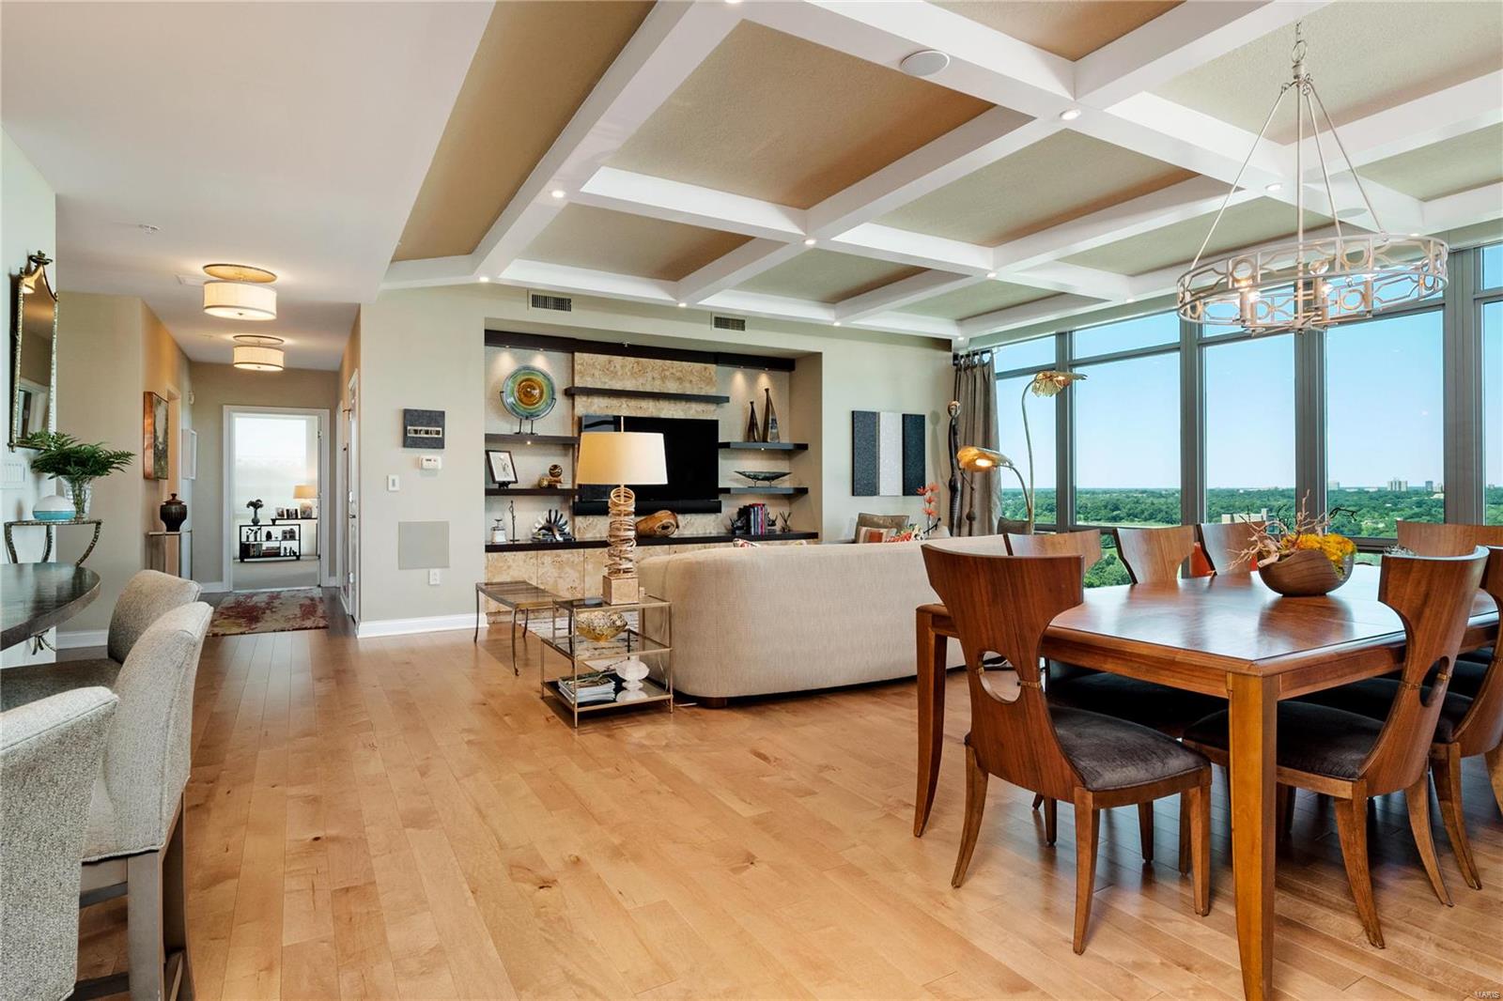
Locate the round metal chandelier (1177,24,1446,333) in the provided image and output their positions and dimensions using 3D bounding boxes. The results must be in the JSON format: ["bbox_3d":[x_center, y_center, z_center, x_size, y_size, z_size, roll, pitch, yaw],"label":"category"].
[{"bbox_3d":[2.087,-1.236,2.862,0.810,1.203,0.810,0,1,-30],"label":"round metal chandelier"}]

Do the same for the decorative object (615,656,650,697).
[{"bbox_3d":[-0.618,0.909,3.878,0.169,0.219,0.169,0,1,0],"label":"decorative object"}]

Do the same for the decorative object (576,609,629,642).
[{"bbox_3d":[-0.805,0.683,4.087,0.281,0.171,0.281,0,1,0],"label":"decorative object"}]

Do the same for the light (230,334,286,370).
[{"bbox_3d":[-4.640,-1.375,7.080,0.395,0.255,0.395,0,1,-29],"label":"light"}]

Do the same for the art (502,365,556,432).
[{"bbox_3d":[-2.045,-0.915,6.973,0.515,0.620,0.120,-1,1,-38],"label":"art"}]

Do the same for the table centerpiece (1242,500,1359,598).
[{"bbox_3d":[2.006,0.171,2.773,0.321,0.352,0.382,-1,1,-29],"label":"table centerpiece"}]

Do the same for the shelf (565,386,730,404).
[{"bbox_3d":[-1.012,-1.041,7.537,1.657,0.058,0.241,-1,1,-29],"label":"shelf"}]

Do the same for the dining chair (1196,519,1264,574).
[{"bbox_3d":[2.442,0.617,3.417,0.540,1.010,0.660,0,1,-29],"label":"dining chair"}]

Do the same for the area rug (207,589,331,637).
[{"bbox_3d":[-4.678,1.054,7.325,0.916,0.016,2.773,0,1,-29],"label":"area rug"}]

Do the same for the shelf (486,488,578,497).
[{"bbox_3d":[-2.037,-0.075,6.905,0.940,0.060,0.360,0,1,-30],"label":"shelf"}]

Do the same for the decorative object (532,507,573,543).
[{"bbox_3d":[-1.777,0.227,6.778,0.392,0.286,0.151,-1,1,-29],"label":"decorative object"}]

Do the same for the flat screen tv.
[{"bbox_3d":[-1.015,-0.339,7.490,1.548,0.971,0.085,-1,1,-29],"label":"flat screen tv"}]

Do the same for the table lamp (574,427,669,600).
[{"bbox_3d":[-0.681,0.089,3.904,0.472,0.879,0.472,-1,1,-29],"label":"table lamp"}]

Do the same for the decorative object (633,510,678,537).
[{"bbox_3d":[-0.933,0.227,7.464,0.291,0.261,0.321,-1,1,-36],"label":"decorative object"}]

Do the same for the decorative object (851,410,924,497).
[{"bbox_3d":[1.563,-0.517,8.509,1.016,0.940,0.050,0,1,-29],"label":"decorative object"}]

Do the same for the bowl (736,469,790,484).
[{"bbox_3d":[0.135,-0.233,8.269,0.730,0.180,0.150,0,1,-29],"label":"bowl"}]

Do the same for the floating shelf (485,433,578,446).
[{"bbox_3d":[-2.113,-0.558,7.031,0.882,0.068,0.385,0,1,-29],"label":"floating shelf"}]

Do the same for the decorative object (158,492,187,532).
[{"bbox_3d":[-4.742,0.096,6.165,0.184,0.311,0.184,-1,1,-29],"label":"decorative object"}]

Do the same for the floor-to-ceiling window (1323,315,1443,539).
[{"bbox_3d":[4.569,-0.535,5.440,0.100,1.600,0.700,-1,1,-31],"label":"floor-to-ceiling window"}]

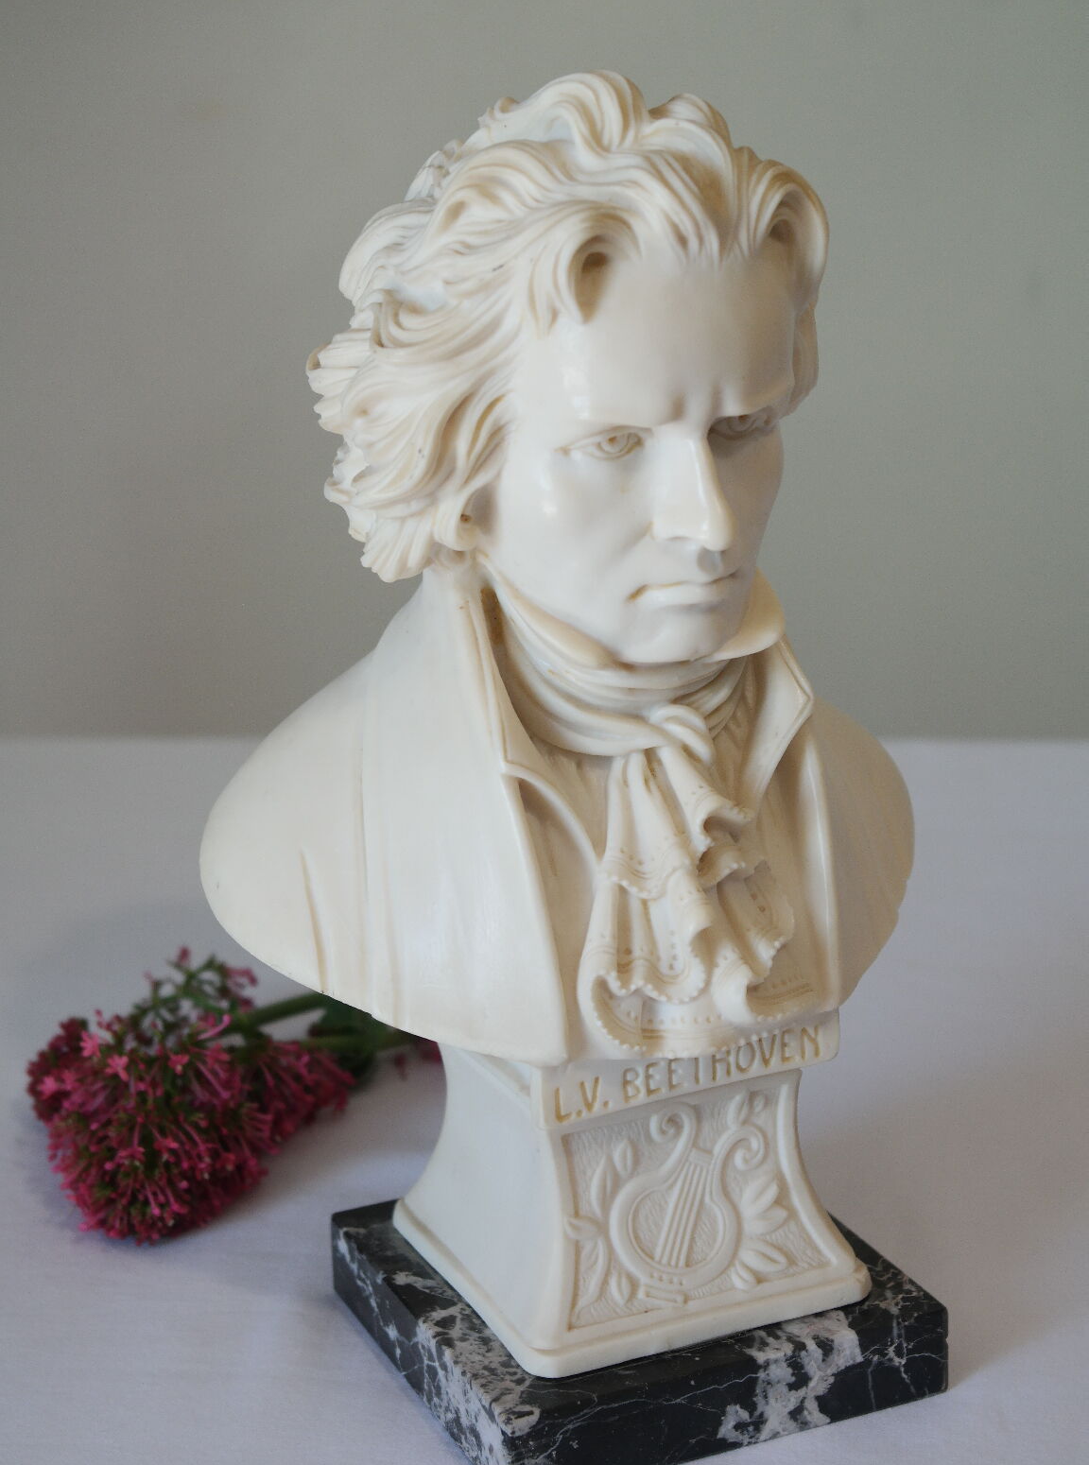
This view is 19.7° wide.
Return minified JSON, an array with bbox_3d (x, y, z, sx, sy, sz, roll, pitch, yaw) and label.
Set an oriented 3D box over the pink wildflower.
[{"bbox_3d":[-0.089,0.095,0.800,0.071,0.048,0.083,6,21,23],"label":"pink wildflower"}]

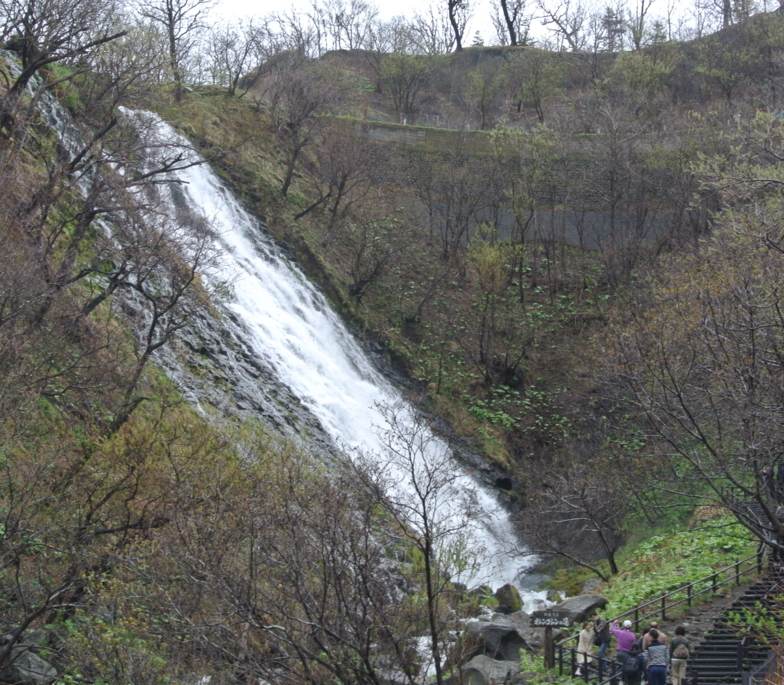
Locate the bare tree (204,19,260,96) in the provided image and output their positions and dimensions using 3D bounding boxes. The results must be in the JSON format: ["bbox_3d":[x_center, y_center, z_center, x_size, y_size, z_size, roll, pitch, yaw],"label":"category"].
[{"bbox_3d":[-10.671,-19.067,120.000,3.700,5.200,3.400,0,-7,0],"label":"bare tree"}]

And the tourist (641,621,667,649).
[{"bbox_3d":[6.633,7.902,45.500,0.580,1.670,0.420,2,-7,-15],"label":"tourist"}]

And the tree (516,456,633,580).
[{"bbox_3d":[6.826,6.402,66.000,4.300,4.500,3.800,0,-7,0],"label":"tree"}]

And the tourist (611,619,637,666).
[{"bbox_3d":[6.001,8.023,46.500,0.650,1.680,0.480,2,-7,-18],"label":"tourist"}]

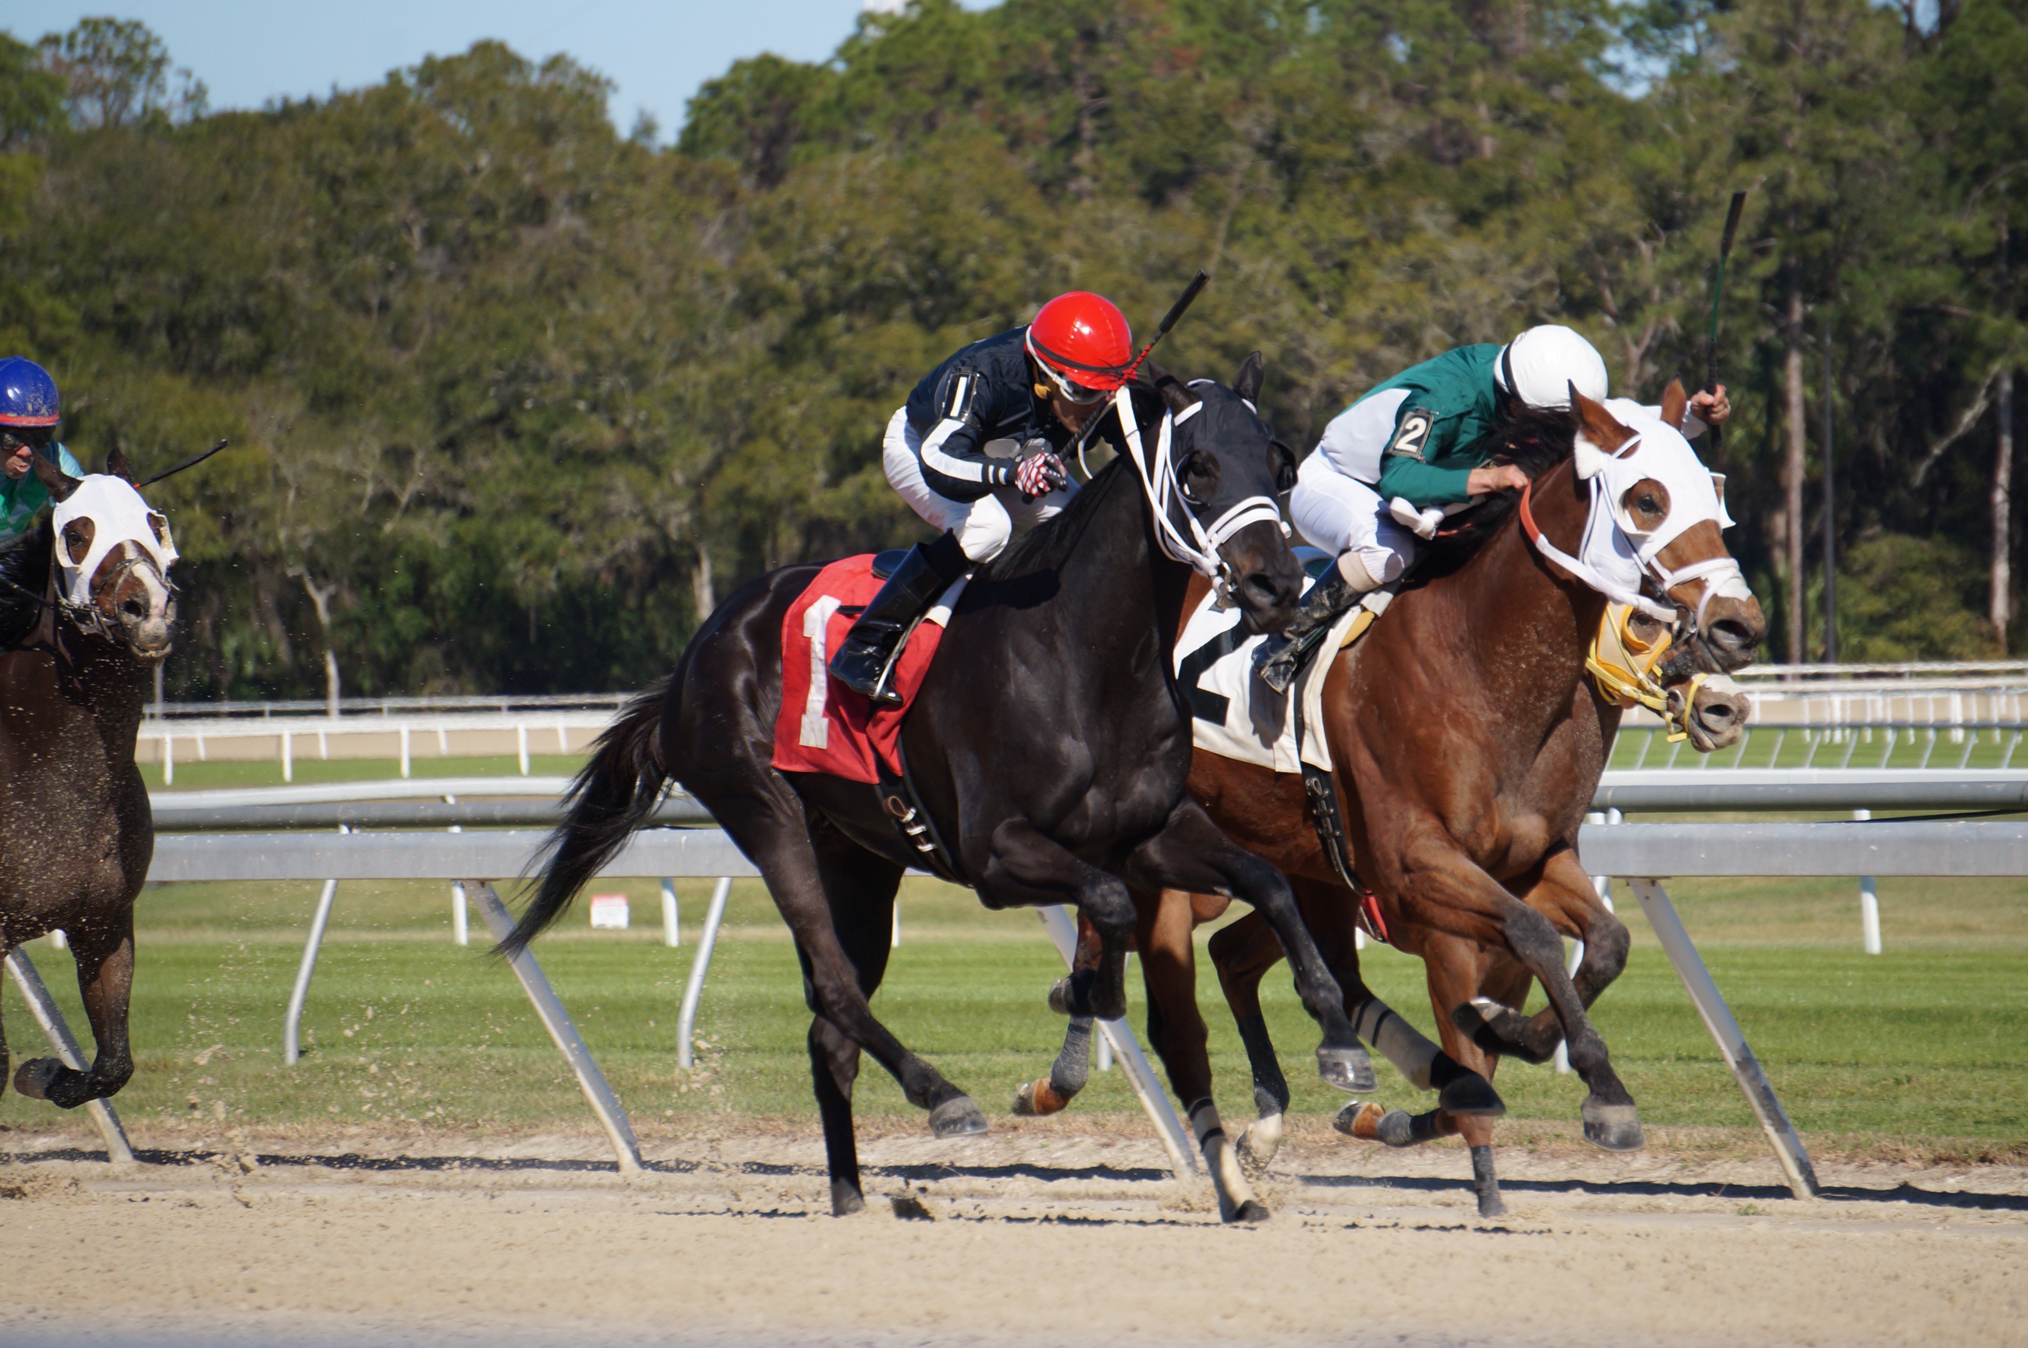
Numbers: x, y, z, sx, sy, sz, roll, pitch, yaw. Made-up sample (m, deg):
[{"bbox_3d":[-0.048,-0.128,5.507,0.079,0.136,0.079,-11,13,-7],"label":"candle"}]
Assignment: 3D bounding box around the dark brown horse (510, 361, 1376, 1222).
[{"bbox_3d":[-0.183,0.285,39.500,0.620,2.070,2.650,-1,0,-40],"label":"dark brown horse"}]

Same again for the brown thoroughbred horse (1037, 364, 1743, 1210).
[{"bbox_3d":[0.897,0.312,39.600,0.620,2.020,2.500,-1,0,-40],"label":"brown thoroughbred horse"}]

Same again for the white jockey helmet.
[{"bbox_3d":[1.293,-0.739,39.100,0.230,0.280,0.190,-1,-42,-40],"label":"white jockey helmet"}]

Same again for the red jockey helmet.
[{"bbox_3d":[0.158,-0.788,39.100,0.230,0.190,0.280,-1,24,-40],"label":"red jockey helmet"}]

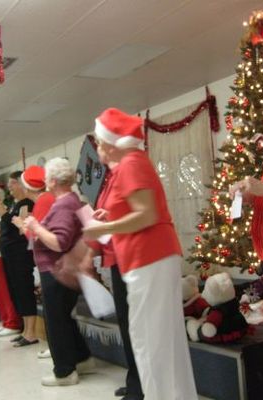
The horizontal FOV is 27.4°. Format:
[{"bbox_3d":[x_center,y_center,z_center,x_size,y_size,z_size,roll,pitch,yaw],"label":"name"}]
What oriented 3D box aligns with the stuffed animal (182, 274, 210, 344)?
[{"bbox_3d":[0.357,0.674,3.380,0.270,0.400,0.270,-4,-3,-22],"label":"stuffed animal"}]

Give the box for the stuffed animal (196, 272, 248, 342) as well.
[{"bbox_3d":[0.549,0.652,3.270,0.280,0.400,0.260,-4,-3,-22],"label":"stuffed animal"}]

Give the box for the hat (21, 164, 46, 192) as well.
[{"bbox_3d":[-0.805,-0.182,4.450,0.230,0.200,0.210,-4,-3,-27],"label":"hat"}]

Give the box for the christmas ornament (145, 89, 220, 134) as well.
[{"bbox_3d":[0.627,-1.110,7.633,0.120,0.600,1.620,-3,-3,-31],"label":"christmas ornament"}]

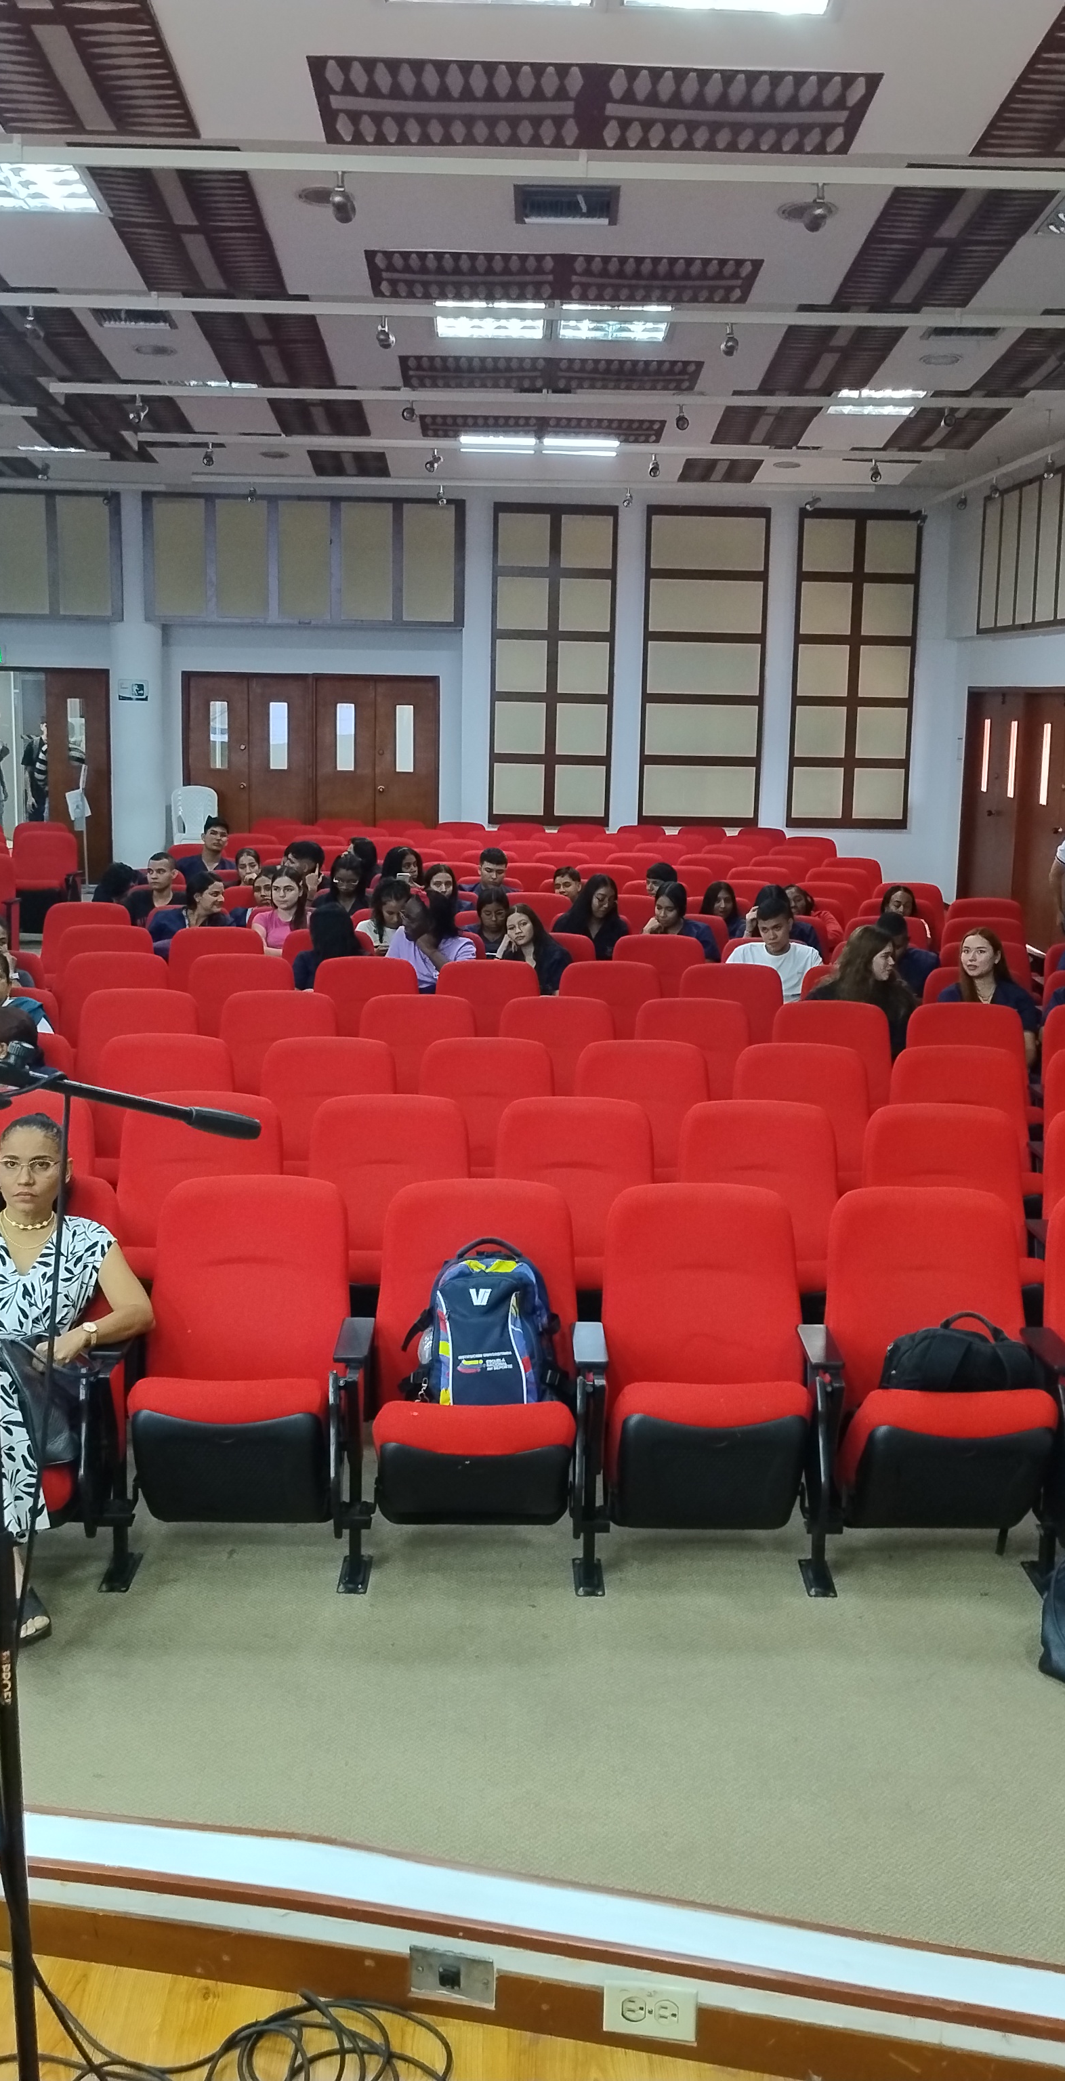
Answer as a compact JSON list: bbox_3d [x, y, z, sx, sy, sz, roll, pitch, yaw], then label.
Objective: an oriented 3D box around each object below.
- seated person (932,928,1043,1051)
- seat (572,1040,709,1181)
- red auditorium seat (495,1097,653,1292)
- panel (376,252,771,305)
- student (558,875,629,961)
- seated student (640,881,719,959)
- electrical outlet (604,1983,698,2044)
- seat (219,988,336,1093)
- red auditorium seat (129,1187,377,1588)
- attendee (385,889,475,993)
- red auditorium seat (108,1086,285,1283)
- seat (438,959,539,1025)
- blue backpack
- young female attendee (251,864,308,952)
[{"bbox_3d":[1.978,0.111,8.341,0.480,1.180,0.750,1,10,0],"label":"seated person"},{"bbox_3d":[0.387,0.474,6.514,0.570,0.880,0.620,1,10,-2],"label":"seat"},{"bbox_3d":[0.127,0.641,5.633,0.580,0.865,0.610,1,11,-1],"label":"red auditorium seat"},{"bbox_3d":[0.146,-3.636,9.166,1.840,0.050,0.670,1,4,-1],"label":"panel"},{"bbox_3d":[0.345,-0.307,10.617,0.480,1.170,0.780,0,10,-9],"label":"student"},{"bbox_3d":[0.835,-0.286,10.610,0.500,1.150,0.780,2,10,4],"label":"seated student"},{"bbox_3d":[0.148,1.214,2.398,0.117,0.073,0.012,3,11,10],"label":"electrical outlet"},{"bbox_3d":[-1.006,0.274,7.441,0.570,0.876,0.620,1,10,-2],"label":"seat"},{"bbox_3d":[-0.709,0.831,4.739,0.575,0.900,0.640,1,10,-1],"label":"red auditorium seat"},{"bbox_3d":[-0.504,-0.139,9.118,0.470,1.100,0.720,2,11,6],"label":"attendee"},{"bbox_3d":[-1.015,0.645,5.740,0.575,0.900,0.640,1,10,-1],"label":"red auditorium seat"},{"bbox_3d":[-0.208,0.150,8.558,0.560,0.950,0.600,1,10,0],"label":"seat"},{"bbox_3d":[-0.130,0.679,4.604,0.330,0.430,0.220,1,-1,-1],"label":"blue backpack"},{"bbox_3d":[-1.405,-0.345,10.594,0.460,1.180,0.750,2,10,4],"label":"young female attendee"}]

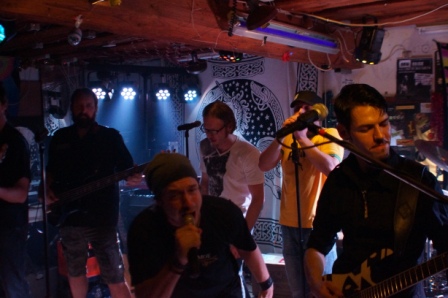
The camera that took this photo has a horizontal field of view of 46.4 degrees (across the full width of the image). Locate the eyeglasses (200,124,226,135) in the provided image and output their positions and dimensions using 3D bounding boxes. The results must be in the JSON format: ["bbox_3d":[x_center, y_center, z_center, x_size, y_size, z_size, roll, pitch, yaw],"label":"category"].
[{"bbox_3d":[-0.053,-0.117,3.050,0.140,0.045,0.140,2,24,36],"label":"eyeglasses"}]

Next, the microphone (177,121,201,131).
[{"bbox_3d":[-0.217,-0.143,3.200,0.165,0.045,0.045,-14,9,-24],"label":"microphone"}]

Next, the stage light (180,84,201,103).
[{"bbox_3d":[-0.334,-0.553,5.200,0.170,0.165,0.130,-2,29,-19],"label":"stage light"}]

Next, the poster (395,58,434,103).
[{"bbox_3d":[1.678,-0.612,4.600,0.310,0.405,0.010,0,3,15],"label":"poster"}]

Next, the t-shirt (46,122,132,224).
[{"bbox_3d":[-0.882,0.168,3.450,0.540,0.660,0.310,-1,3,-9],"label":"t-shirt"}]

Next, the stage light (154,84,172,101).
[{"bbox_3d":[-0.597,-0.557,5.150,0.165,0.155,0.130,0,30,0],"label":"stage light"}]

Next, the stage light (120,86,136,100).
[{"bbox_3d":[-0.923,-0.537,5.050,0.155,0.150,0.125,0,30,4],"label":"stage light"}]

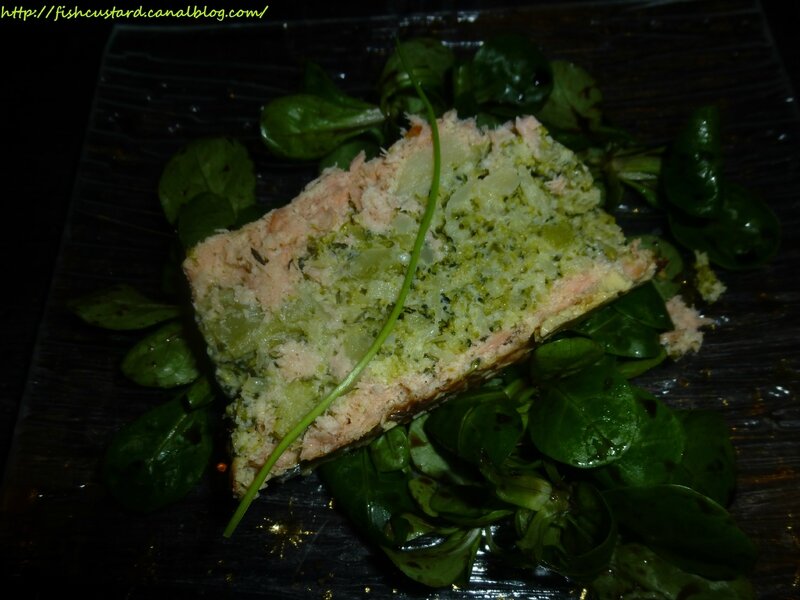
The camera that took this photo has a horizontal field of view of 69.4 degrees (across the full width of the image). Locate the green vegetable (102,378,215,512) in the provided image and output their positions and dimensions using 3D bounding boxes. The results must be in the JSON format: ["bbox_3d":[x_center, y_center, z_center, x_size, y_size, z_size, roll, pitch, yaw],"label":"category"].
[{"bbox_3d":[-0.077,0.048,0.190,0.032,0.012,0.044,31,70,15],"label":"green vegetable"}]

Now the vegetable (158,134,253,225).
[{"bbox_3d":[-0.077,-0.047,0.230,0.040,0.013,0.046,-24,67,-9],"label":"vegetable"}]

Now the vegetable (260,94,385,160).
[{"bbox_3d":[-0.032,-0.073,0.240,0.051,0.014,0.034,-7,66,-1],"label":"vegetable"}]

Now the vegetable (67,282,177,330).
[{"bbox_3d":[-0.101,0.002,0.212,0.043,0.011,0.018,3,66,3],"label":"vegetable"}]

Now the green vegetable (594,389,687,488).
[{"bbox_3d":[0.070,0.041,0.180,0.034,0.013,0.036,-39,70,-15],"label":"green vegetable"}]

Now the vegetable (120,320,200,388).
[{"bbox_3d":[-0.083,0.021,0.203,0.031,0.010,0.024,-16,66,-5],"label":"vegetable"}]

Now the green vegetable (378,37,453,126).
[{"bbox_3d":[0.007,-0.094,0.246,0.030,0.015,0.049,7,66,5],"label":"green vegetable"}]

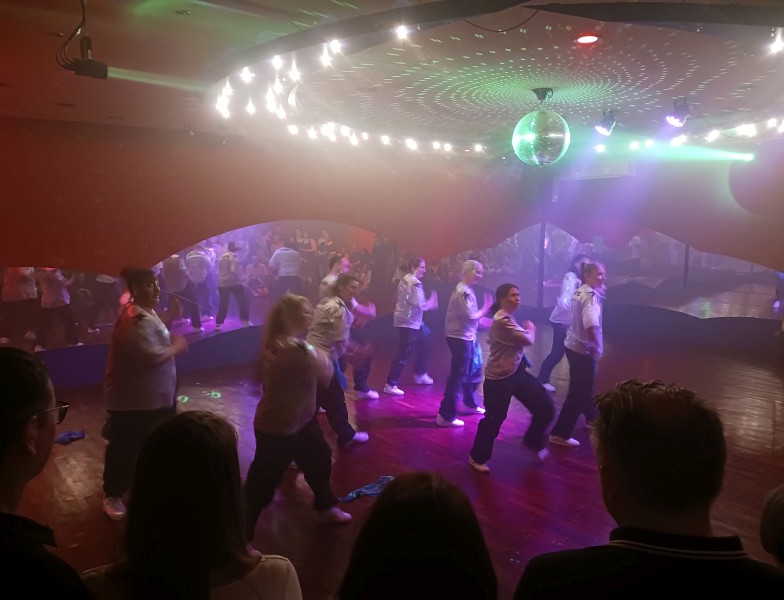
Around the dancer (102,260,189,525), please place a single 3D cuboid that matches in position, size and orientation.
[{"bbox_3d":[-1.669,0.598,4.170,0.580,1.650,0.550,1,5,-5],"label":"dancer"}]

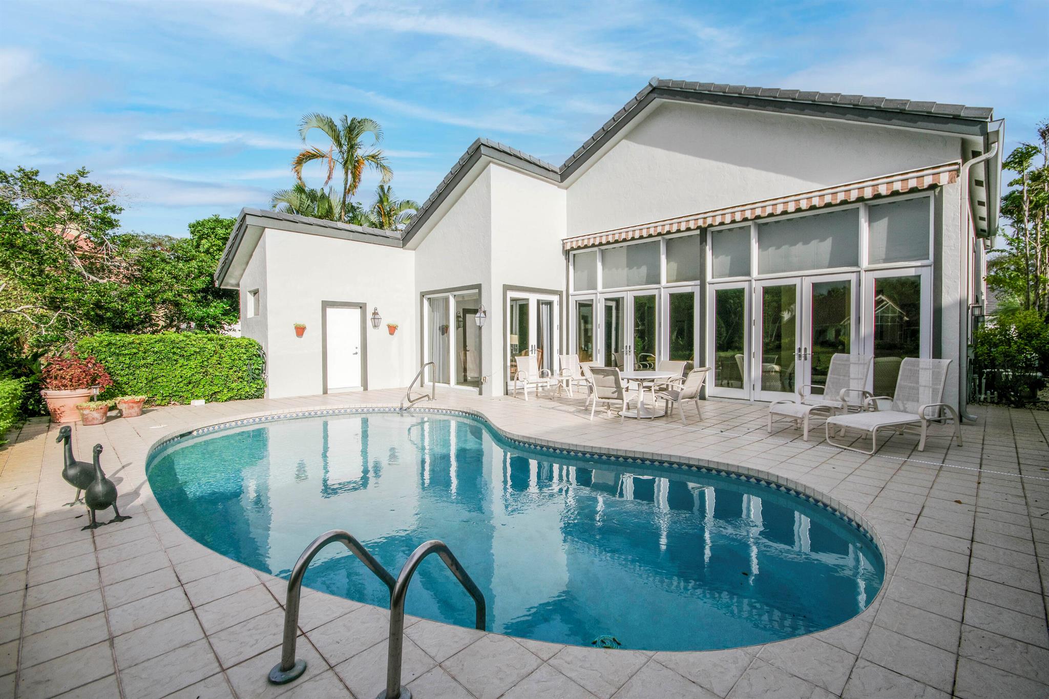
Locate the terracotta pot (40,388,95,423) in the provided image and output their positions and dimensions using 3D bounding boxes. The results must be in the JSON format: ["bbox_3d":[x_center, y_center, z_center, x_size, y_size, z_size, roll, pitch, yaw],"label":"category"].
[{"bbox_3d":[-7.656,0.939,7.300,0.600,0.520,0.600,2,3,43],"label":"terracotta pot"}]

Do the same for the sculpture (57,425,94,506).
[{"bbox_3d":[-3.852,0.965,3.789,0.250,0.660,0.430,-1,2,-20],"label":"sculpture"}]

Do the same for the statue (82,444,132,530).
[{"bbox_3d":[-3.211,1.007,3.340,0.420,0.600,0.270,2,3,44],"label":"statue"}]

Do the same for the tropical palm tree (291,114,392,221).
[{"bbox_3d":[-6.524,-3.728,15.650,3.400,9.300,3.400,-1,2,-22],"label":"tropical palm tree"}]

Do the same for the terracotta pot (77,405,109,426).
[{"bbox_3d":[-6.941,1.064,7.038,0.350,0.280,0.350,-2,3,-45],"label":"terracotta pot"}]

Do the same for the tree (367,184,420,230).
[{"bbox_3d":[-4.889,-2.486,15.690,2.200,6.800,2.200,-1,2,-17],"label":"tree"}]

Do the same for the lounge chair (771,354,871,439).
[{"bbox_3d":[4.209,0.642,6.187,1.420,1.080,0.660,-1,2,-22],"label":"lounge chair"}]

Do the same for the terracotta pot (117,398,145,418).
[{"bbox_3d":[-6.976,1.042,7.737,0.350,0.280,0.350,-2,2,-42],"label":"terracotta pot"}]

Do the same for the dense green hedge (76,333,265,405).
[{"bbox_3d":[-7.416,0.397,9.335,1.000,1.470,3.150,2,3,44],"label":"dense green hedge"}]

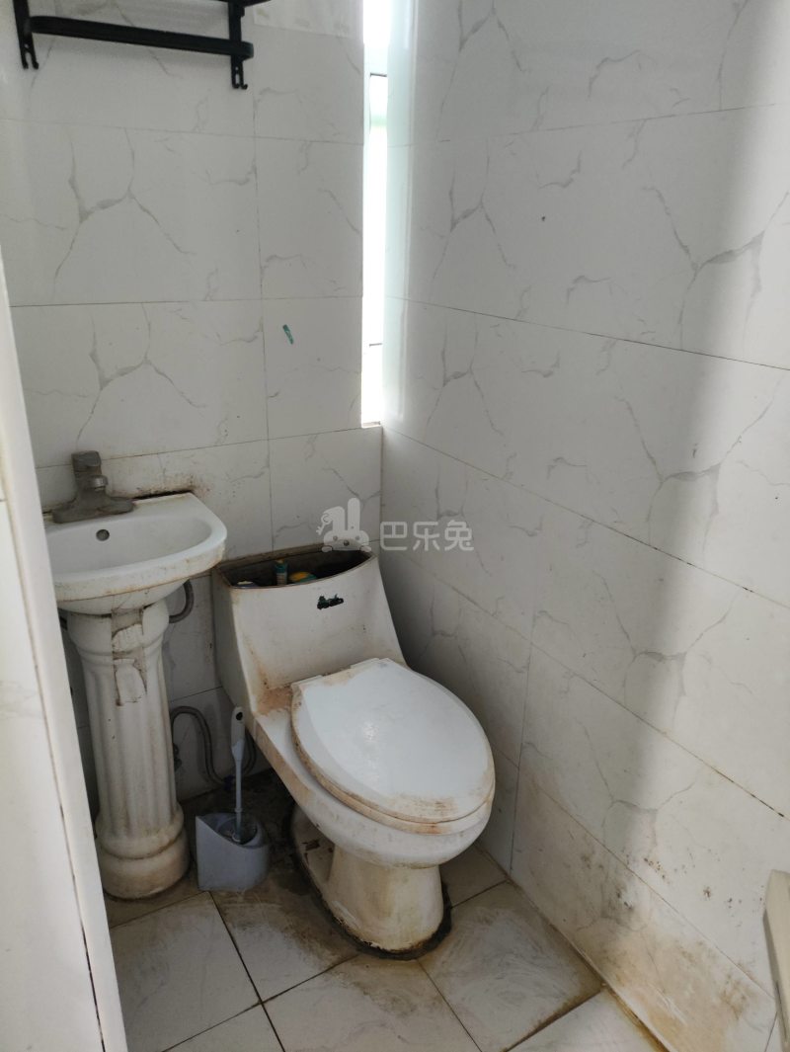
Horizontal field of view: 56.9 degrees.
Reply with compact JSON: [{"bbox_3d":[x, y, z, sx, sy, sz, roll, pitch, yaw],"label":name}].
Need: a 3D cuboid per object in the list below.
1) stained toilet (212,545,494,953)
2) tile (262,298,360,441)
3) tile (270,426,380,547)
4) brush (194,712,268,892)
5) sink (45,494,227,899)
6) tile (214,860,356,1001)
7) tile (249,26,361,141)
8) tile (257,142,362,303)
[{"bbox_3d":[-0.074,0.474,1.579,0.380,0.640,0.740,-11,26,-29],"label":"stained toilet"},{"bbox_3d":[-0.180,-0.352,1.632,0.237,0.300,0.010,-11,26,-29],"label":"tile"},{"bbox_3d":[-0.162,-0.080,1.768,0.300,0.300,0.010,-12,26,-29],"label":"tile"},{"bbox_3d":[-0.357,0.589,1.593,0.145,0.420,0.115,0,22,-4],"label":"brush"},{"bbox_3d":[-0.540,0.404,1.494,0.420,0.827,0.355,-11,26,-29],"label":"sink"},{"bbox_3d":[-0.197,0.835,1.572,0.300,0.010,0.300,-11,26,-29],"label":"tile"},{"bbox_3d":[-0.165,-0.854,1.425,0.230,0.190,0.010,-11,26,-29],"label":"tile"},{"bbox_3d":[-0.173,-0.630,1.516,0.235,0.300,0.010,-11,26,-29],"label":"tile"}]

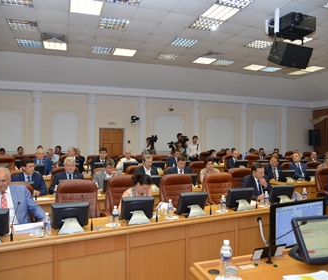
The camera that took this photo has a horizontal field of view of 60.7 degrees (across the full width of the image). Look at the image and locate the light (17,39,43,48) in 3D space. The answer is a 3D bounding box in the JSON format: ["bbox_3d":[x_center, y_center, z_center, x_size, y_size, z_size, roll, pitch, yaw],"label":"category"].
[{"bbox_3d":[-3.263,-2.353,6.810,0.600,0.070,0.600,1,0,-19],"label":"light"}]

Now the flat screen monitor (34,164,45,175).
[{"bbox_3d":[-2.828,0.686,6.300,0.380,0.320,0.180,0,0,-16],"label":"flat screen monitor"}]

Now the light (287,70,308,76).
[{"bbox_3d":[4.606,-2.306,9.552,0.600,0.080,0.600,0,0,-19],"label":"light"}]

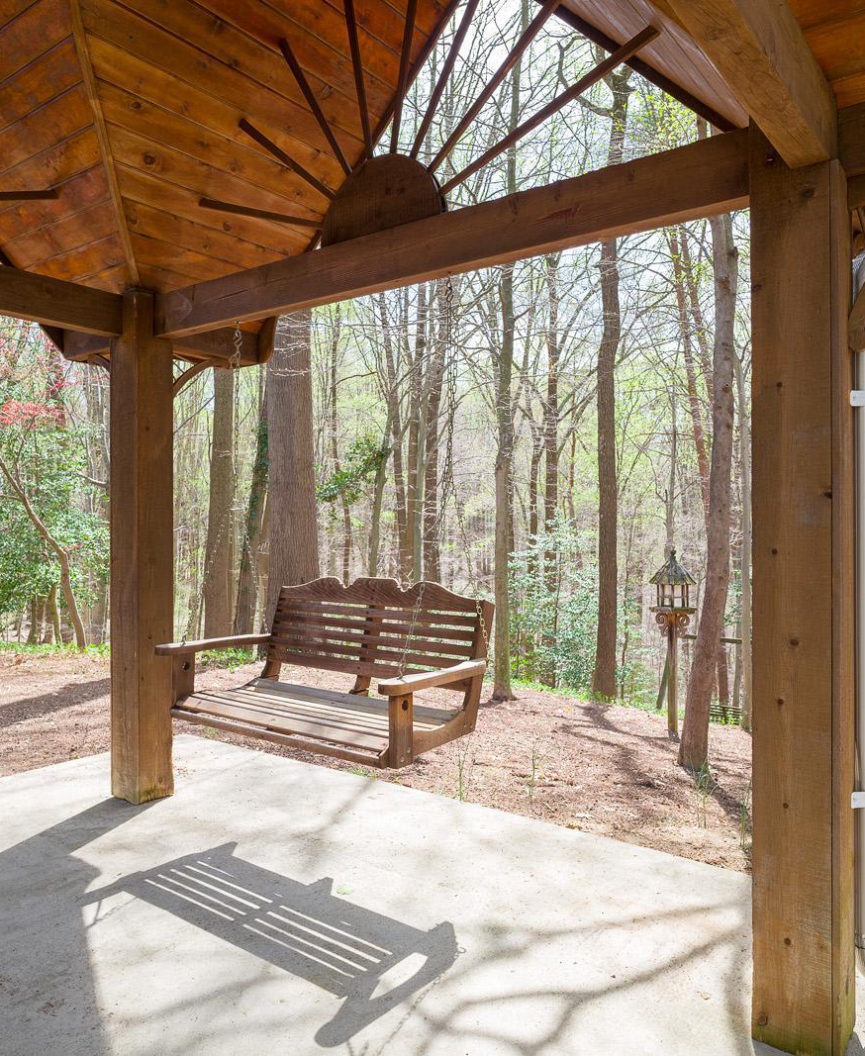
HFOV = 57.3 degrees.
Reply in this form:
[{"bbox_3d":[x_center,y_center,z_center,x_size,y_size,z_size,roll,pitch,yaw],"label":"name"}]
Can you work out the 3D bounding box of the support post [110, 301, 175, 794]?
[{"bbox_3d":[-1.342,0.085,3.687,0.196,2.320,0.196,0,0,36],"label":"support post"}]

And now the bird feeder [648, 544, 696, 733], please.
[{"bbox_3d":[2.128,1.022,7.000,0.415,1.650,0.415,0,0,17],"label":"bird feeder"}]

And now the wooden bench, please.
[{"bbox_3d":[-0.416,0.455,2.898,1.190,0.525,0.570,0,0,36],"label":"wooden bench"}]

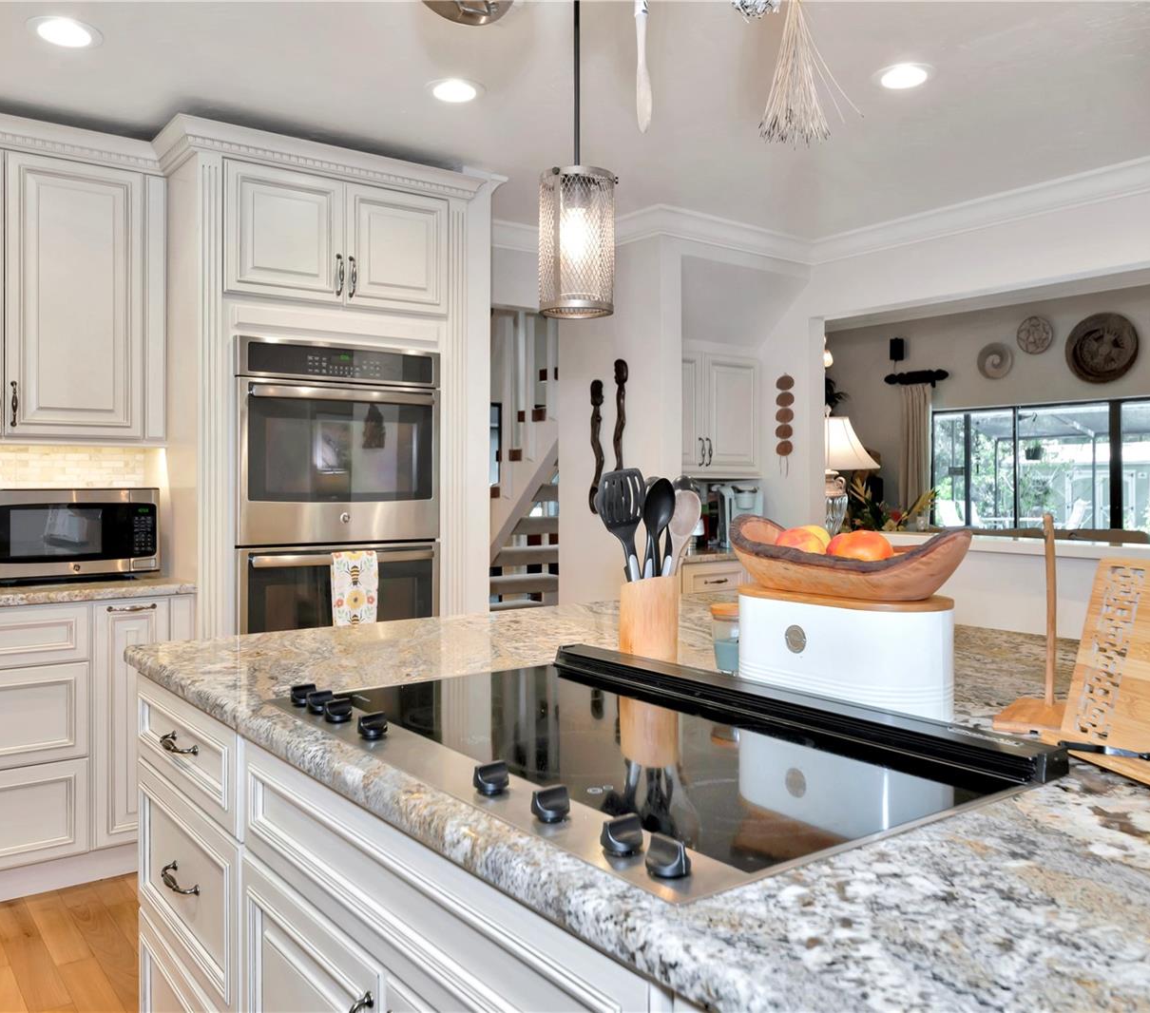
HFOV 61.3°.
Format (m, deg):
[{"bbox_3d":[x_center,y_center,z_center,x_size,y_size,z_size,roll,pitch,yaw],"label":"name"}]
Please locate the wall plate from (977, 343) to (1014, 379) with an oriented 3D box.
[{"bbox_3d":[3.764,-1.310,8.736,0.050,0.335,0.335,-1,1,-38],"label":"wall plate"}]

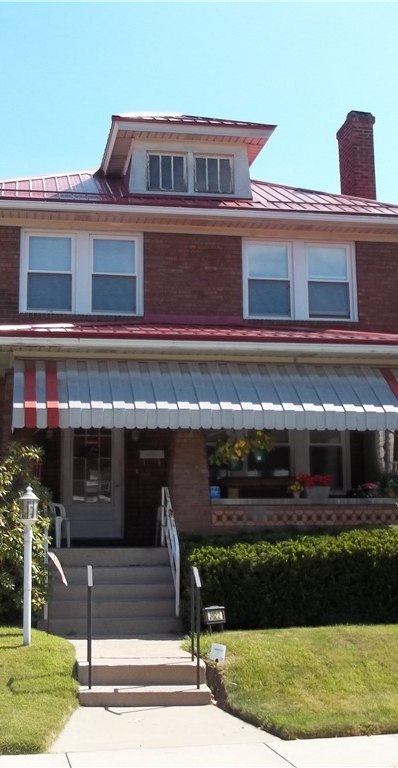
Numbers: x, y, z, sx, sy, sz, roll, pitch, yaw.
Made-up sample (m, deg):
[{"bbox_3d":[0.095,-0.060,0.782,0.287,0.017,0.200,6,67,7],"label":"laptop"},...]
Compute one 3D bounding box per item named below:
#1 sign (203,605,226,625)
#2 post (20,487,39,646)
[{"bbox_3d":[0.174,2.536,10.731,0.205,0.205,0.110,2,-9,-20],"label":"sign"},{"bbox_3d":[-1.790,1.912,10.281,0.205,1.647,0.205,1,-9,-11],"label":"post"}]

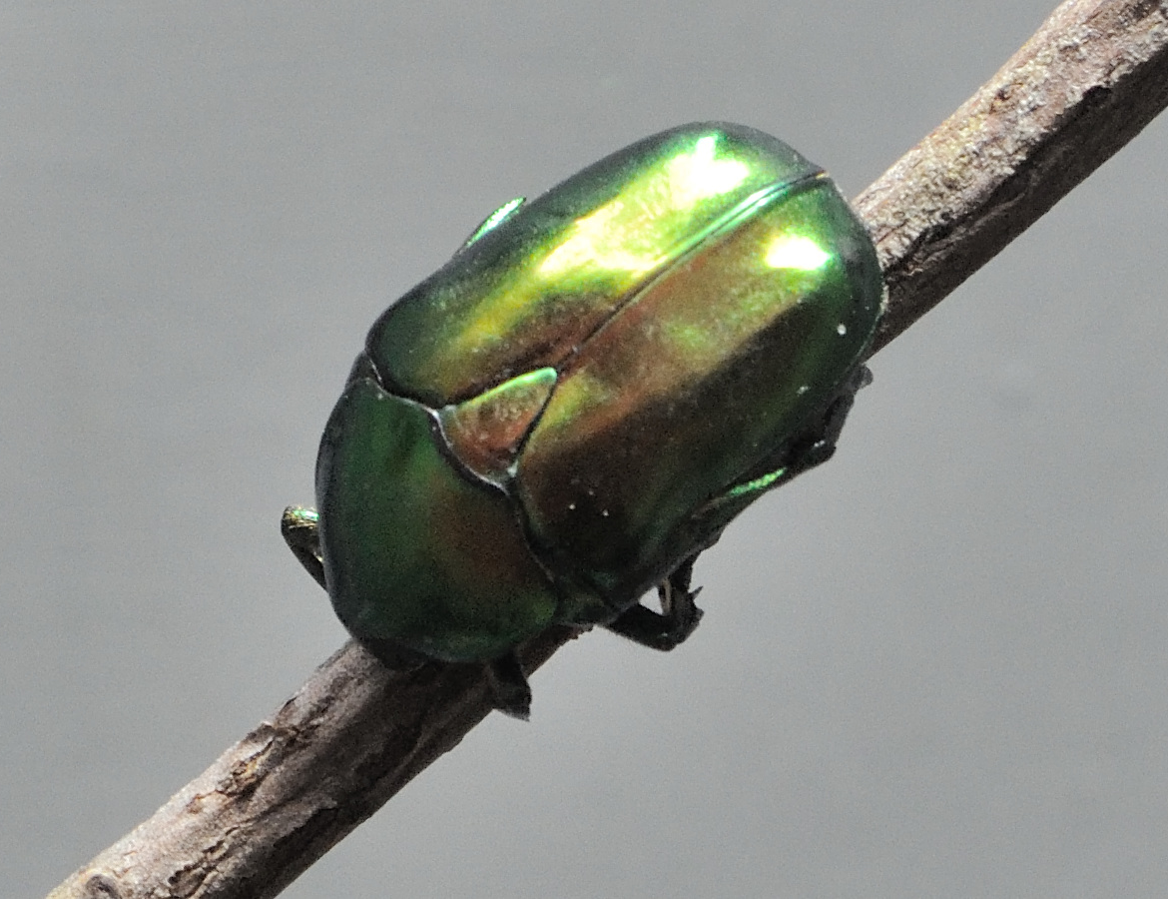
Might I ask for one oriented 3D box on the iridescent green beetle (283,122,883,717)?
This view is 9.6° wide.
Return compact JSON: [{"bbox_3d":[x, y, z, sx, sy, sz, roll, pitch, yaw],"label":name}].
[{"bbox_3d":[0.000,-0.001,0.205,0.013,0.020,0.010,50,8,18],"label":"iridescent green beetle"}]

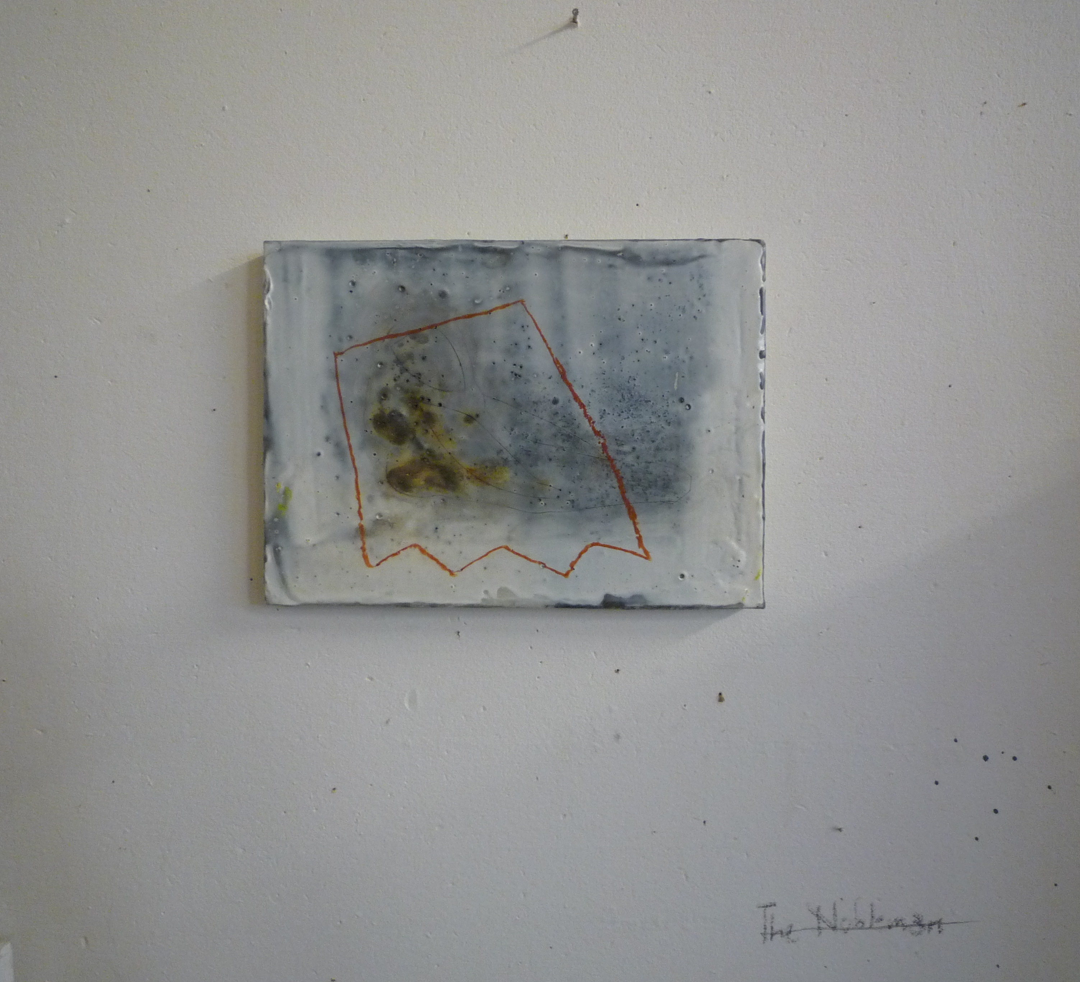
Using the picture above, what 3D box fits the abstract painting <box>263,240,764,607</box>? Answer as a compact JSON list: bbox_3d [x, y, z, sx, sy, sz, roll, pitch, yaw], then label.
[{"bbox_3d":[-0.011,-0.031,0.453,0.235,0.172,0.019,0,0,1],"label":"abstract painting"}]

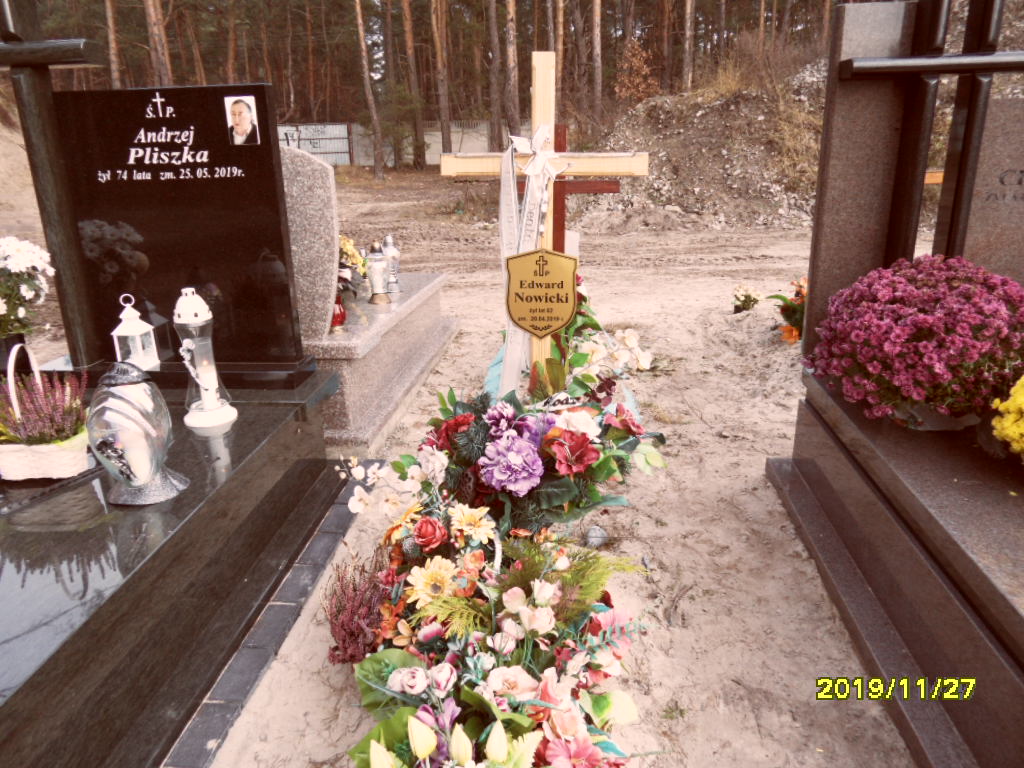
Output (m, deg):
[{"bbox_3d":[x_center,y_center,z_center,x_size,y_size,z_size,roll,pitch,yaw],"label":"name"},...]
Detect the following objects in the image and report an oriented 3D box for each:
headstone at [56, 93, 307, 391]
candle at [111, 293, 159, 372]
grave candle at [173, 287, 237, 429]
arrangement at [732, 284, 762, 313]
[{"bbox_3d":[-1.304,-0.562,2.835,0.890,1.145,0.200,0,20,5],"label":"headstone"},{"bbox_3d":[-1.547,-0.218,2.909,0.117,0.315,0.117,0,20,5],"label":"candle"},{"bbox_3d":[-1.116,-0.097,2.552,0.180,0.490,0.180,0,20,5],"label":"grave candle"},{"bbox_3d":[1.820,-0.665,5.500,0.220,0.230,0.220,0,20,5],"label":"arrangement"}]

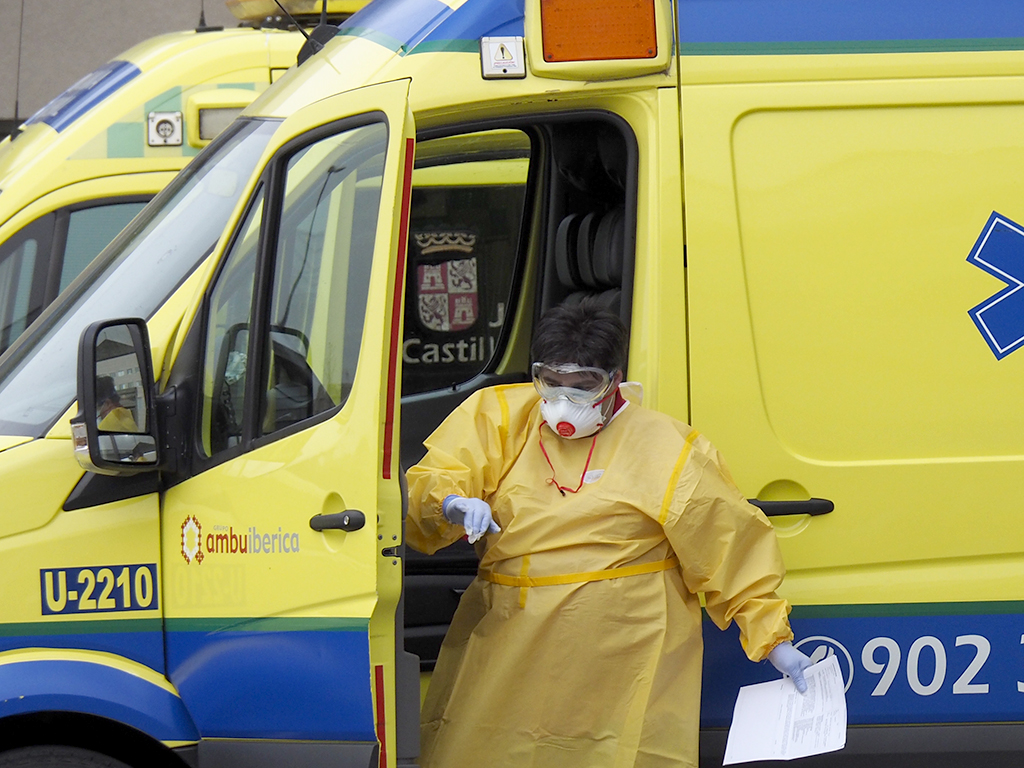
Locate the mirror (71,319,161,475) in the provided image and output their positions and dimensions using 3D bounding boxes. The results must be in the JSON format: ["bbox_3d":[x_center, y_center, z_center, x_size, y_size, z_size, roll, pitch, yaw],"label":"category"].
[{"bbox_3d":[-0.847,0.027,18.970,0.185,0.335,0.120,0,-1,-31],"label":"mirror"}]

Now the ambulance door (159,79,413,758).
[{"bbox_3d":[-0.463,0.165,18.750,0.160,1.590,1.060,-1,-1,-27],"label":"ambulance door"}]

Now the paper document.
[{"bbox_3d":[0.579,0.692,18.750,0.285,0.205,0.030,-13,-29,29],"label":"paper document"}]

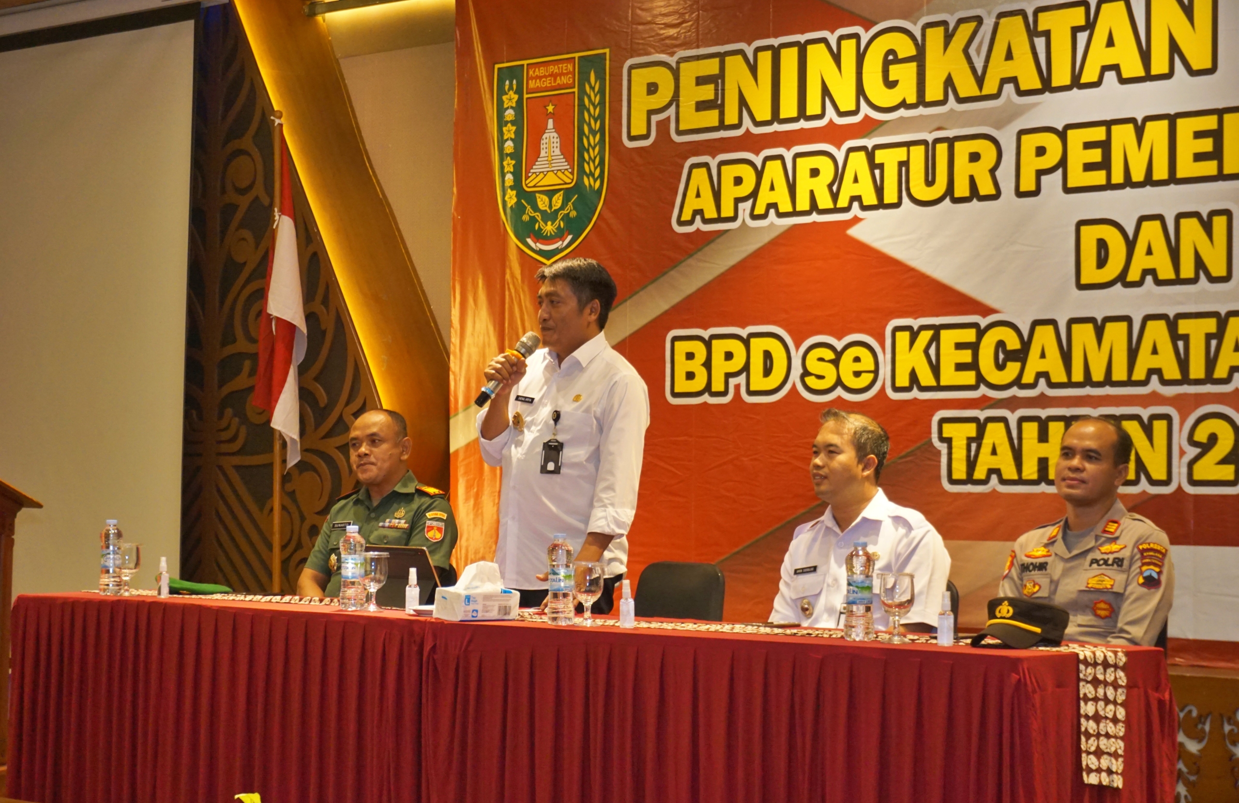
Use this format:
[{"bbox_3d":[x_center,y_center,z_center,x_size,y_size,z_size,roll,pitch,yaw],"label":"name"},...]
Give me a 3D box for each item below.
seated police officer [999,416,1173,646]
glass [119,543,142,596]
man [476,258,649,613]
[{"bbox_3d":[1.018,0.676,6.220,0.550,1.297,0.780,-1,-3,42],"label":"seated police officer"},{"bbox_3d":[-1.512,0.517,7.936,0.073,0.159,0.073,1,-2,0],"label":"glass"},{"bbox_3d":[-0.185,0.466,7.382,0.430,1.761,0.540,3,-3,-43],"label":"man"}]

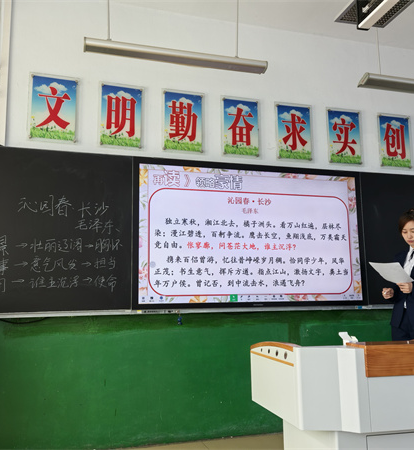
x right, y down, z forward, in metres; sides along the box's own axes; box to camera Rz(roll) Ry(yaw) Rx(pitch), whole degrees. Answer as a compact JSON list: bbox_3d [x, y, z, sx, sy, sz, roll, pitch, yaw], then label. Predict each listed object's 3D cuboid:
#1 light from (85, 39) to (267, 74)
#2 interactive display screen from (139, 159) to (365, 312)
[{"bbox_3d":[-0.185,-1.092,3.084,1.209,0.055,0.130,2,-9,-16],"label":"light"},{"bbox_3d":[0.393,0.085,3.812,1.988,1.162,0.080,2,-9,-16],"label":"interactive display screen"}]

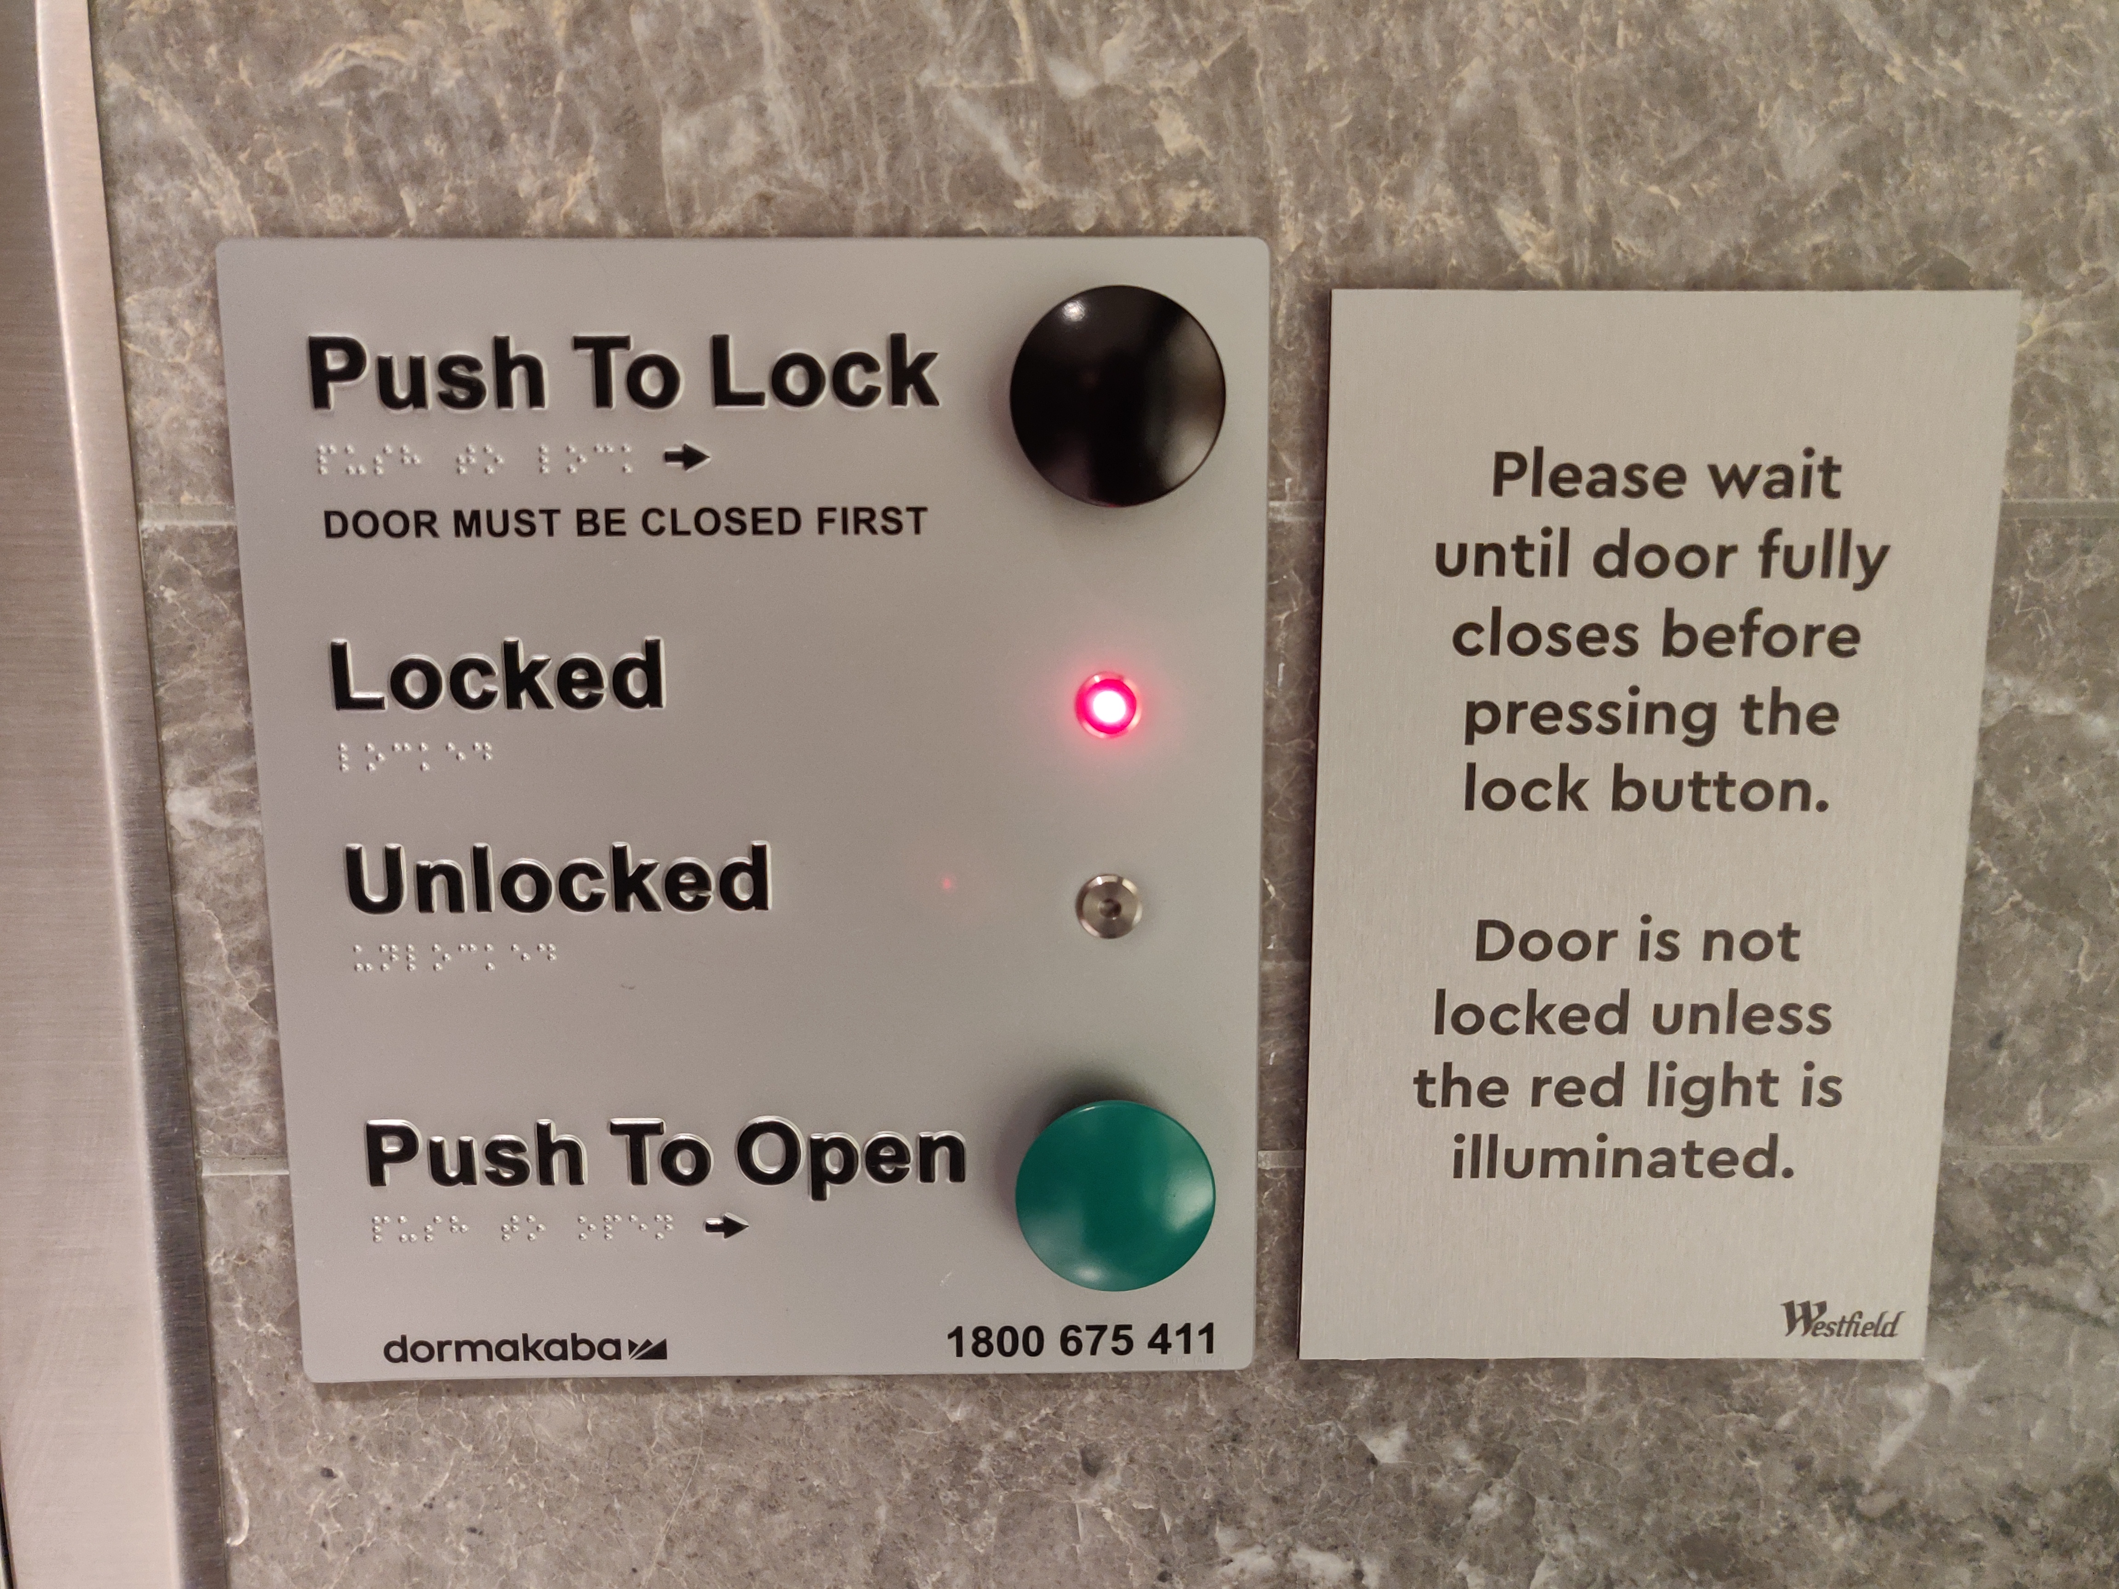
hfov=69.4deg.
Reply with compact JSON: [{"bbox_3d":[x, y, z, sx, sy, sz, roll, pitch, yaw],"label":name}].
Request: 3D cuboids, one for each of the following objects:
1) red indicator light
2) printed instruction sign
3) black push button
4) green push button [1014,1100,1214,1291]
[{"bbox_3d":[0.011,-0.020,0.341,0.015,0.015,0.004,0,8,-1],"label":"red indicator light"},{"bbox_3d":[0.134,0.013,0.351,0.150,0.248,0.004,0,8,-1],"label":"printed instruction sign"},{"bbox_3d":[0.012,-0.083,0.322,0.045,0.045,0.023,0,8,-1],"label":"black push button"},{"bbox_3d":[0.013,0.090,0.347,0.045,0.045,0.023,0,8,-1],"label":"green push button"}]

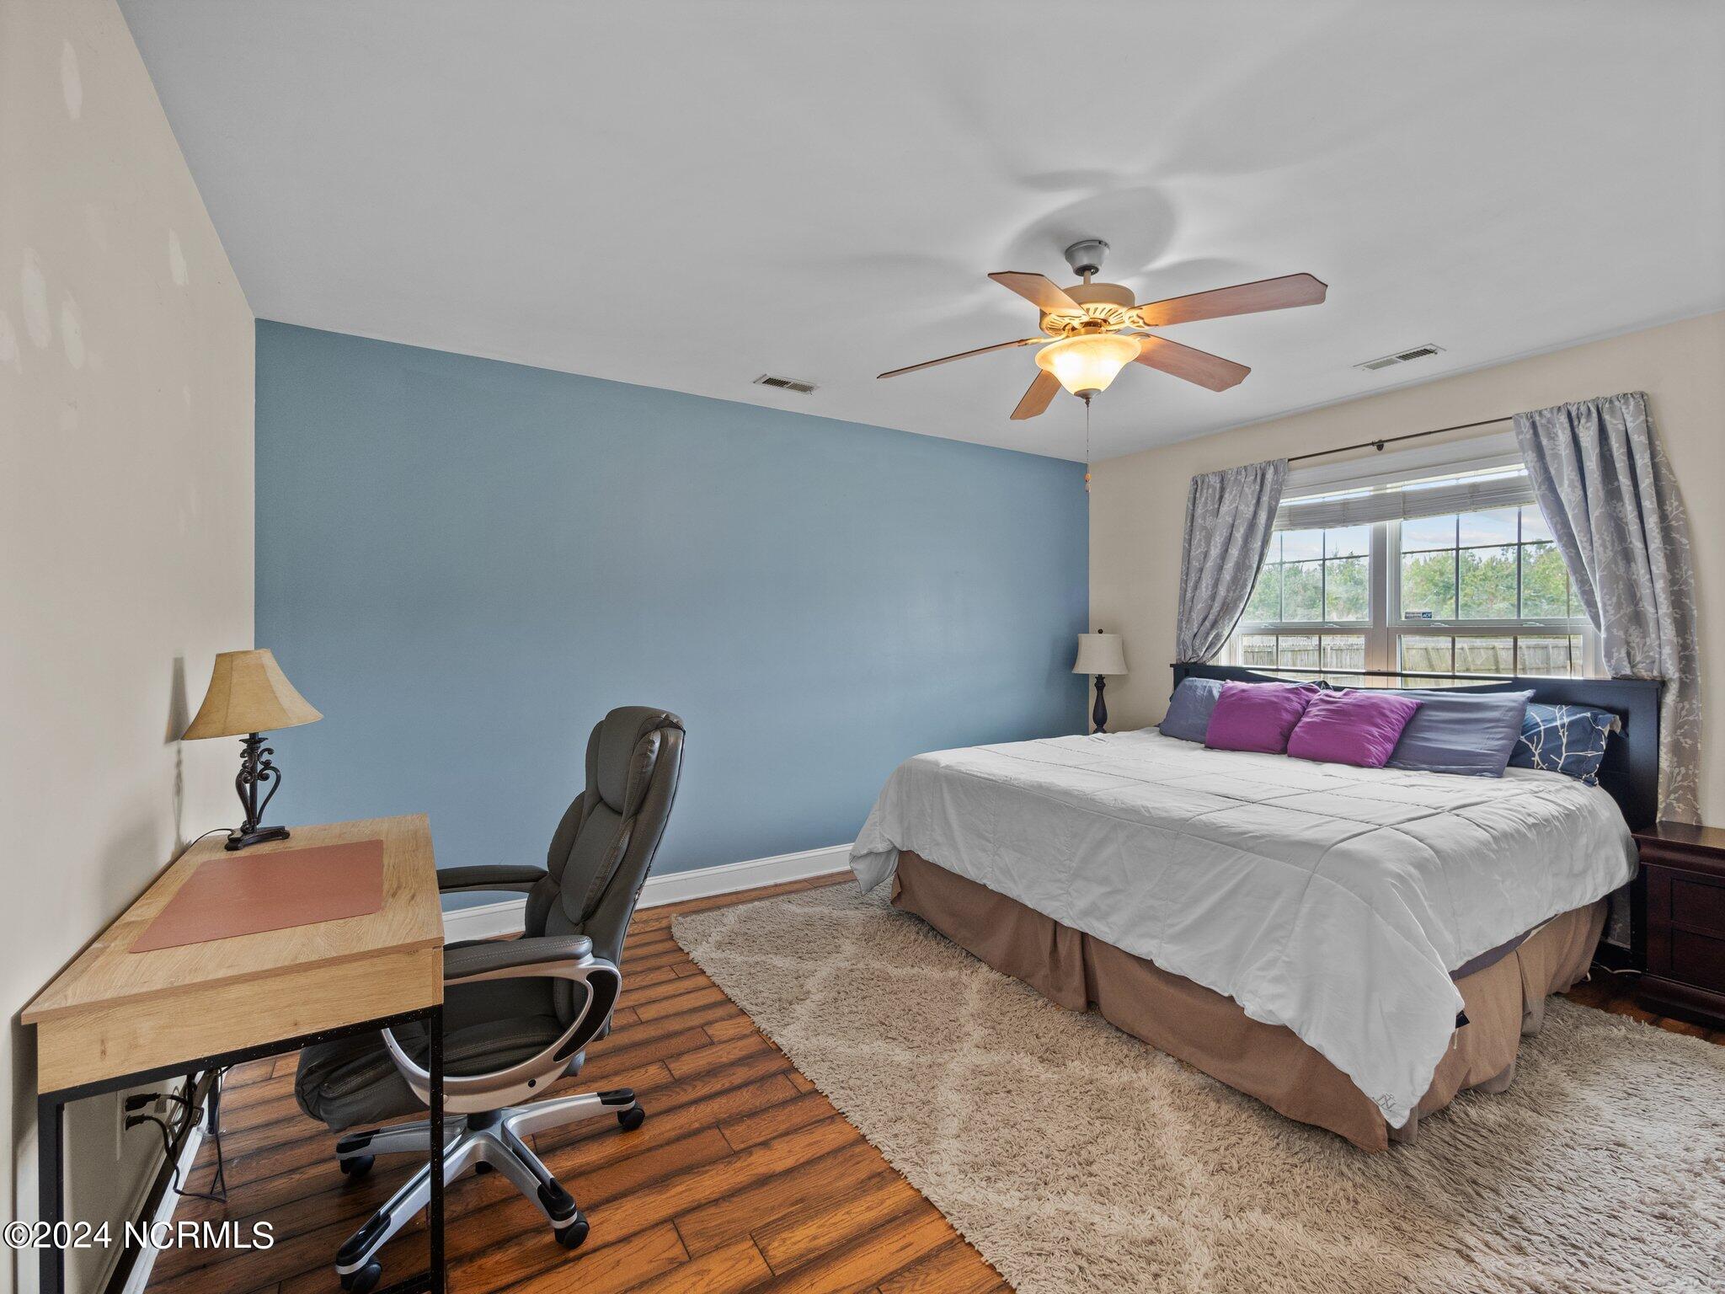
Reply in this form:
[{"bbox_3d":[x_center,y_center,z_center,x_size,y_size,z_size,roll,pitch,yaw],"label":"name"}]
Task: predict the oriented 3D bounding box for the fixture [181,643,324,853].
[{"bbox_3d":[-1.612,0.258,1.878,0.253,0.507,0.353,0,1,-33],"label":"fixture"}]

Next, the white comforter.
[{"bbox_3d":[1.398,0.826,2.996,1.839,0.618,2.204,0,1,-33],"label":"white comforter"}]

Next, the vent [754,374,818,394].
[{"bbox_3d":[-0.348,-1.243,3.332,0.303,0.026,0.142,0,1,-33],"label":"vent"}]

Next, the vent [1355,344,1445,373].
[{"bbox_3d":[2.314,-1.237,3.013,0.147,0.026,0.299,0,1,-33],"label":"vent"}]

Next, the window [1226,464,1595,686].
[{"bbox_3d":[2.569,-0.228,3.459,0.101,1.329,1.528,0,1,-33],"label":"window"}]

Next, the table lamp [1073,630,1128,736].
[{"bbox_3d":[1.514,0.252,4.467,0.354,0.702,0.343,0,1,-33],"label":"table lamp"}]

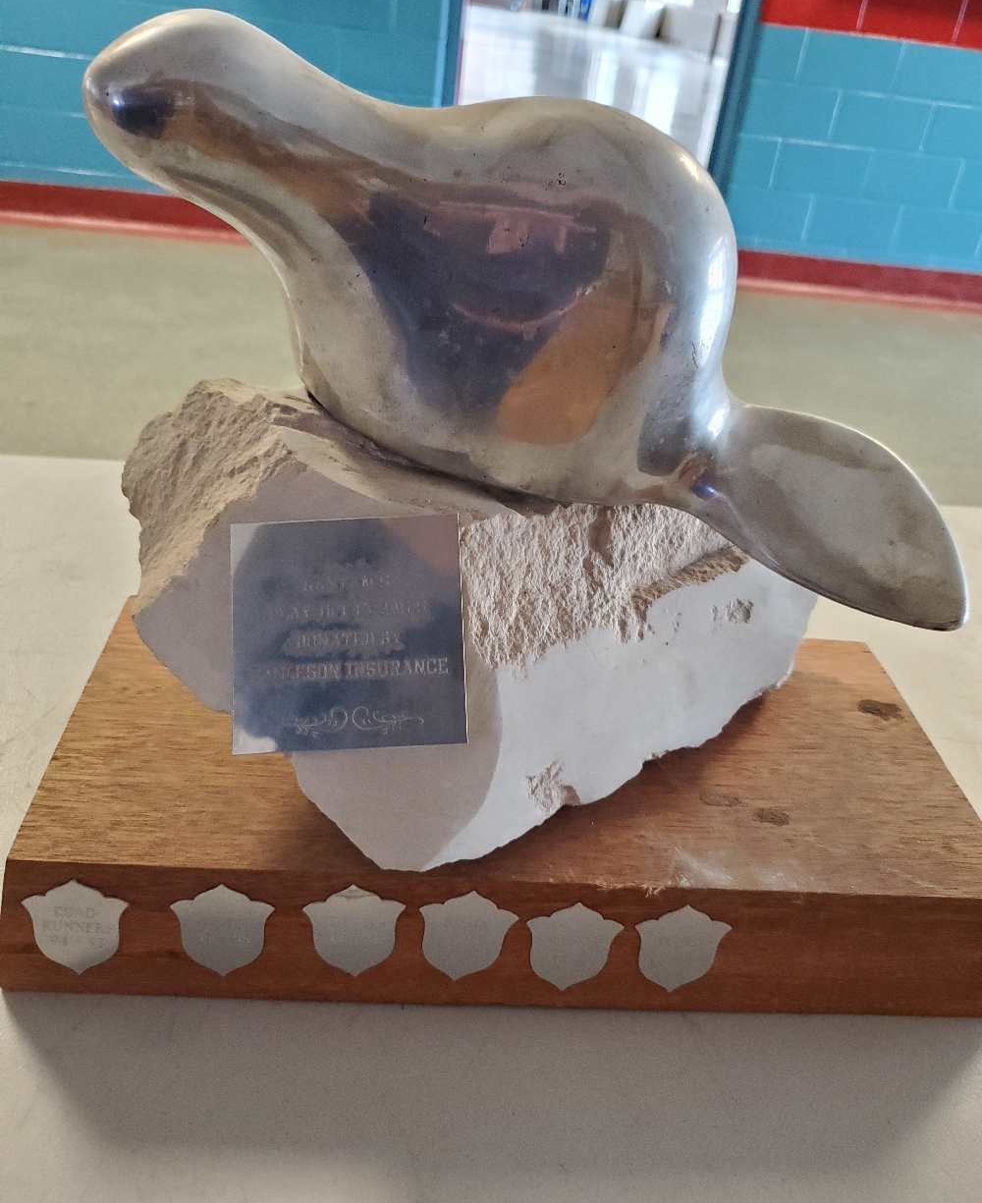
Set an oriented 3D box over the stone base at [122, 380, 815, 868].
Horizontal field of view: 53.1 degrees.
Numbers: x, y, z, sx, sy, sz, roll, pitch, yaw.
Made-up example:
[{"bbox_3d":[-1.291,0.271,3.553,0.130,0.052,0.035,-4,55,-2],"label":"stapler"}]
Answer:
[{"bbox_3d":[0.005,0.004,0.336,0.269,0.110,0.132,4,33,-6],"label":"stone base"}]

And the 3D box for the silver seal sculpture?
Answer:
[{"bbox_3d":[0.028,-0.085,0.327,0.302,0.169,0.110,4,33,-6],"label":"silver seal sculpture"}]

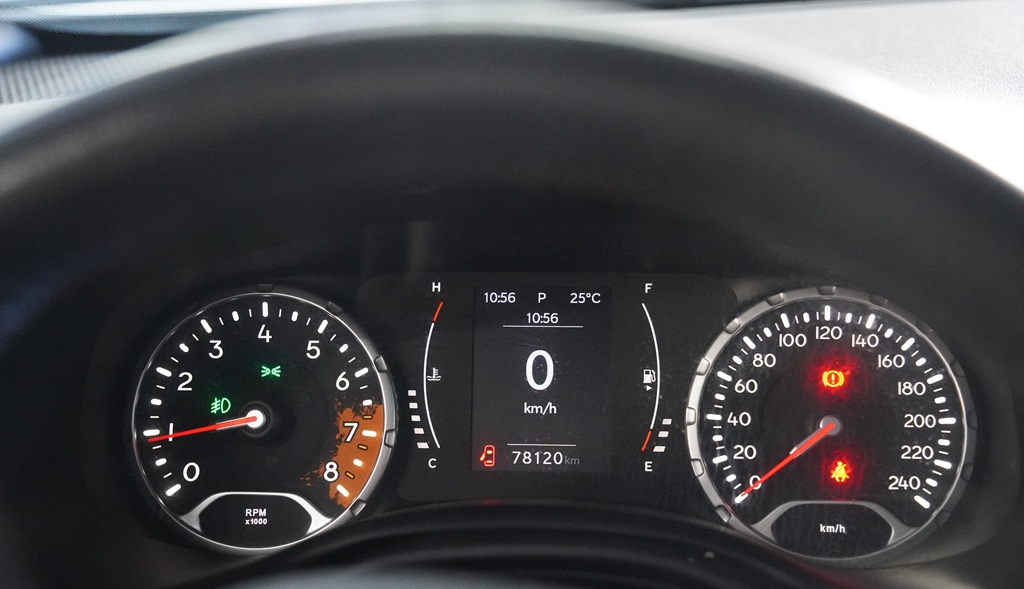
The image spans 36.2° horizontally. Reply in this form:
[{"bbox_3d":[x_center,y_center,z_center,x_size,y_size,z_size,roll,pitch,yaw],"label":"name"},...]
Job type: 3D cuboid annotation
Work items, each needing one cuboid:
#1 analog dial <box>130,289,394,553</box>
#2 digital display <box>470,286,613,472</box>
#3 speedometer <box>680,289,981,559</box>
[{"bbox_3d":[-0.098,0.049,0.610,0.103,0.103,0.022,0,-11,5],"label":"analog dial"},{"bbox_3d":[0.012,0.032,0.604,0.054,0.072,0.008,0,-11,5],"label":"digital display"},{"bbox_3d":[0.120,0.050,0.591,0.107,0.106,0.022,0,-11,5],"label":"speedometer"}]

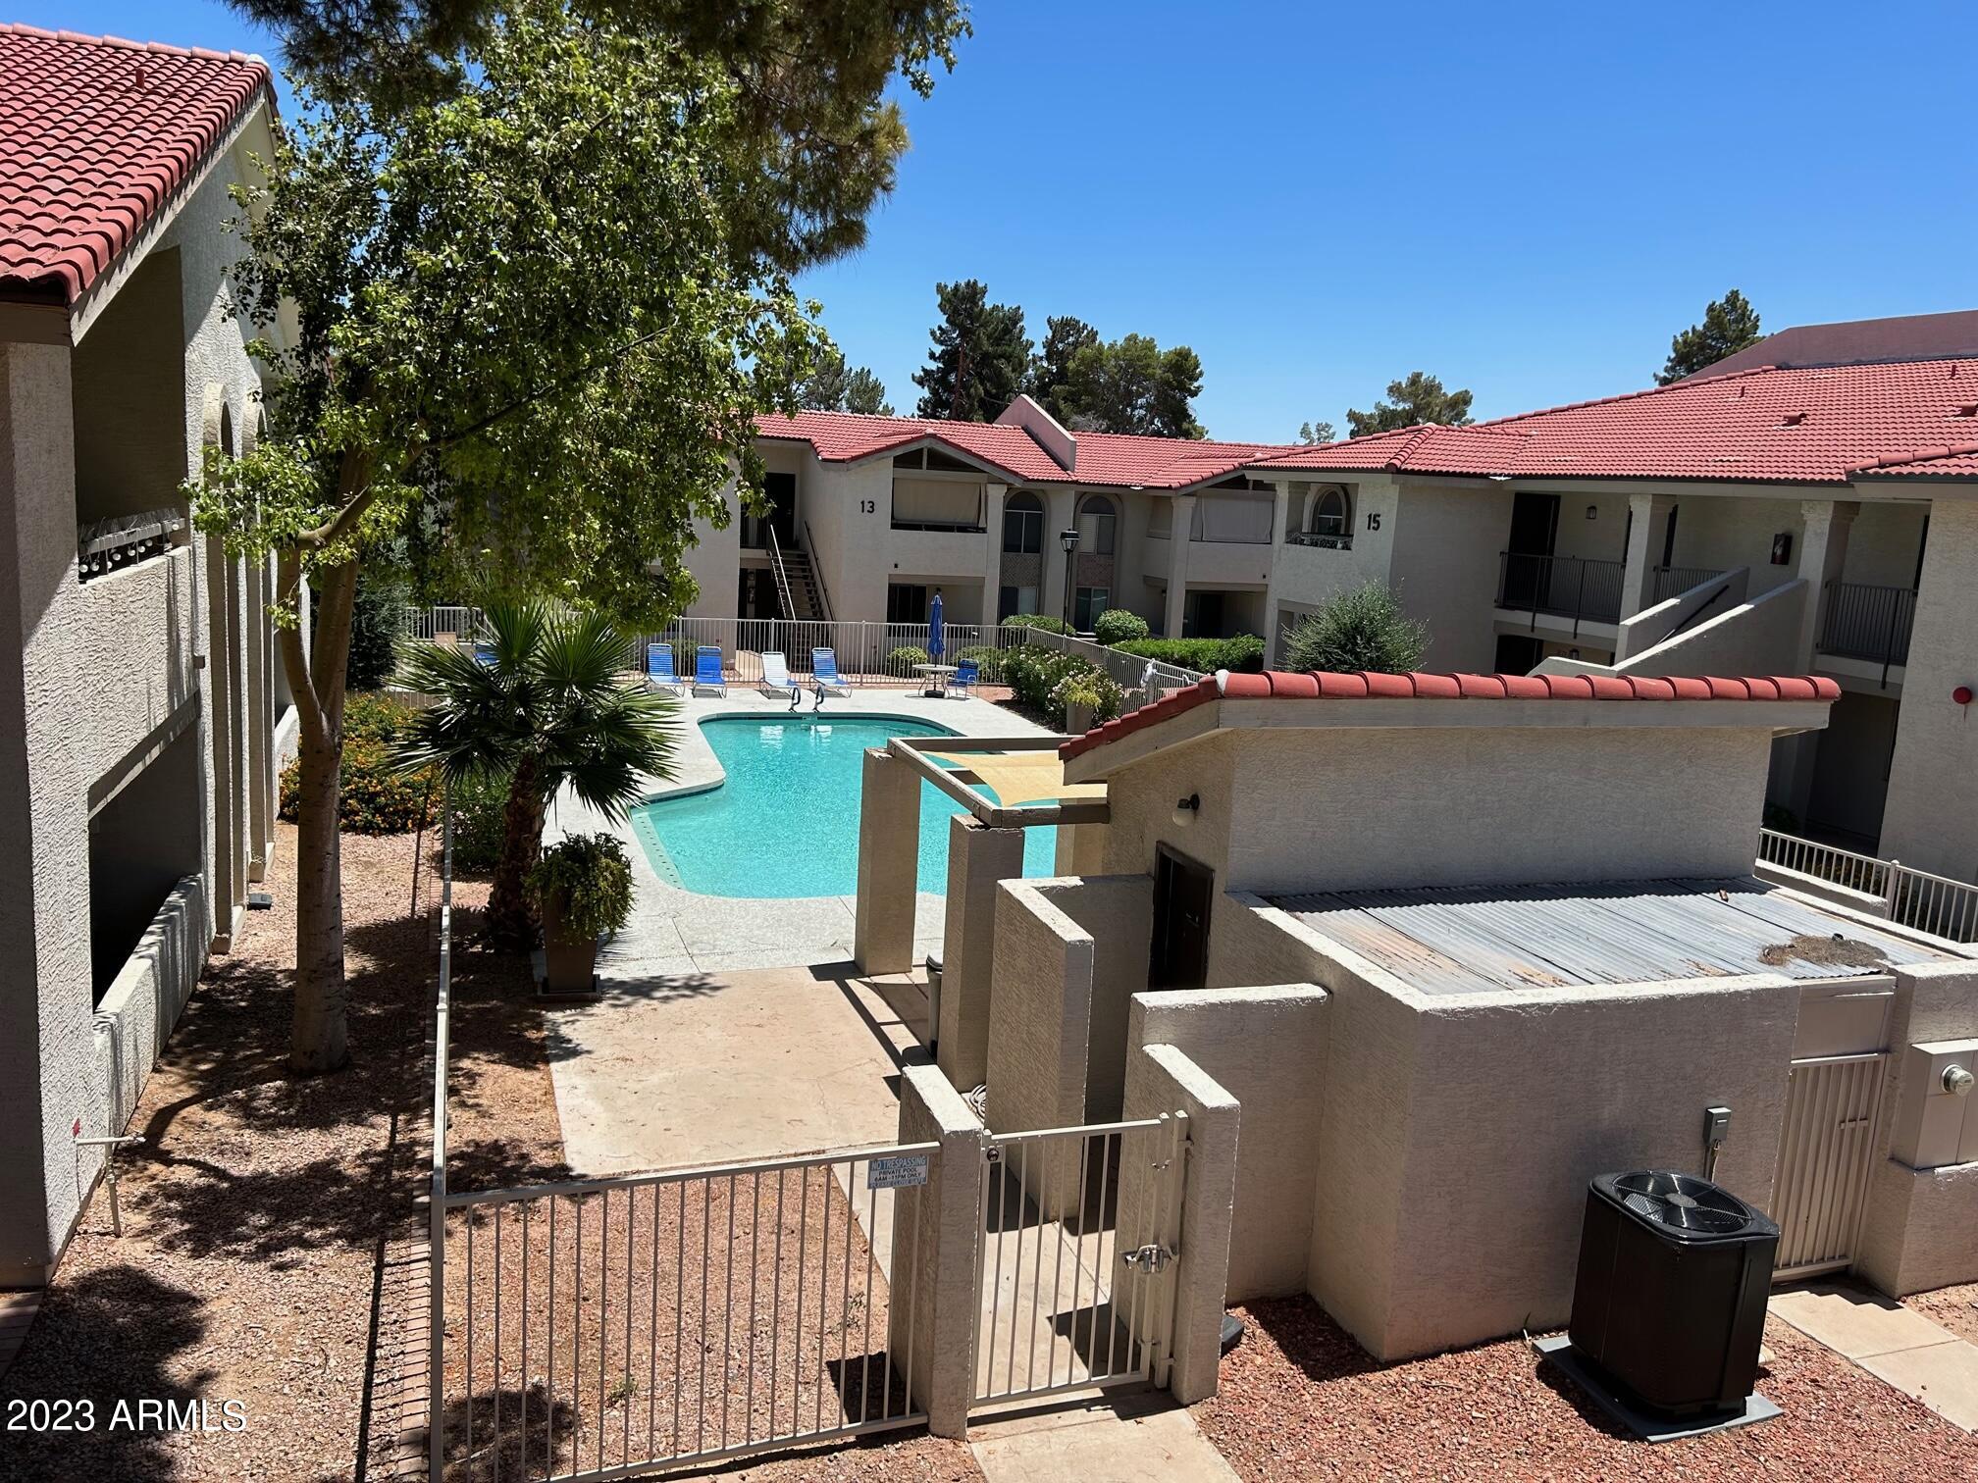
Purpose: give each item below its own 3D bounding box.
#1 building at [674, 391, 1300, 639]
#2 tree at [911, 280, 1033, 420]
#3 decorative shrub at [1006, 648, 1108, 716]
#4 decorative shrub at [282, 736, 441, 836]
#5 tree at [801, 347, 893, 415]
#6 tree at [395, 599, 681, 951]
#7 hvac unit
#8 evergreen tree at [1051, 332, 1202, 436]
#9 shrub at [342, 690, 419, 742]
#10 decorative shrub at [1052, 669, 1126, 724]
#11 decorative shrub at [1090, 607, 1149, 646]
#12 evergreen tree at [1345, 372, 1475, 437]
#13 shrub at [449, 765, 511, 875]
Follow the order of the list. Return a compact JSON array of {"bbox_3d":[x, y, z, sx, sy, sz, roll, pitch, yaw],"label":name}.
[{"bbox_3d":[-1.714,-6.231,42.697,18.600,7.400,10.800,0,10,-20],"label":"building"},{"bbox_3d":[-1.137,-12.850,64.104,5.300,13.494,5.300,0,10,-20],"label":"tree"},{"bbox_3d":[1.520,-1.447,33.600,1.800,1.300,2.200,0,10,-20],"label":"decorative shrub"},{"bbox_3d":[-8.222,0.479,19.350,1.800,1.050,1.600,0,10,-20],"label":"decorative shrub"},{"bbox_3d":[-7.975,-15.908,82.000,6.000,13.000,6.000,0,10,-20],"label":"tree"},{"bbox_3d":[-4.534,0.296,14.800,2.500,3.300,2.500,0,10,-20],"label":"tree"},{"bbox_3d":[3.748,3.019,8.178,0.647,0.981,0.708,0,10,-20],"label":"hvac unit"},{"bbox_3d":[7.216,-14.096,75.000,7.600,13.400,7.400,0,10,-20],"label":"evergreen tree"},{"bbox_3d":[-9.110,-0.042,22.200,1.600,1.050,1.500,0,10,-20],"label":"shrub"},{"bbox_3d":[1.883,-0.738,28.702,1.400,1.250,1.300,0,10,-20],"label":"decorative shrub"},{"bbox_3d":[3.429,-2.707,39.431,1.500,1.600,1.500,0,10,-20],"label":"decorative shrub"},{"bbox_3d":[19.236,-11.541,69.927,5.900,11.324,5.900,0,10,-20],"label":"evergreen tree"},{"bbox_3d":[-6.007,0.833,17.500,0.800,1.200,0.900,0,10,-20],"label":"shrub"}]

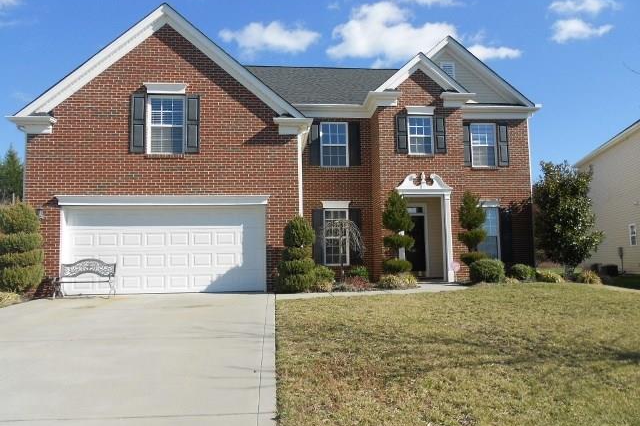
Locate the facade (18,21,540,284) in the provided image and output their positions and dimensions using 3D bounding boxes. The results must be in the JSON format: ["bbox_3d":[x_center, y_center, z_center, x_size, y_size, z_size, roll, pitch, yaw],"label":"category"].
[{"bbox_3d":[0.023,-1.327,14.092,14.687,6.851,3.532,0,-6,-5],"label":"facade"}]

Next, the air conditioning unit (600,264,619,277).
[{"bbox_3d":[12.420,2.466,20.622,0.580,0.570,0.580,0,-5,-5],"label":"air conditioning unit"}]

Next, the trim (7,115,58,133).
[{"bbox_3d":[-6.918,-2.129,11.664,1.177,0.355,0.386,0,-6,-5],"label":"trim"}]

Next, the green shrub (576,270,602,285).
[{"bbox_3d":[8.417,2.007,15.014,0.780,0.450,0.750,0,-6,-5],"label":"green shrub"}]

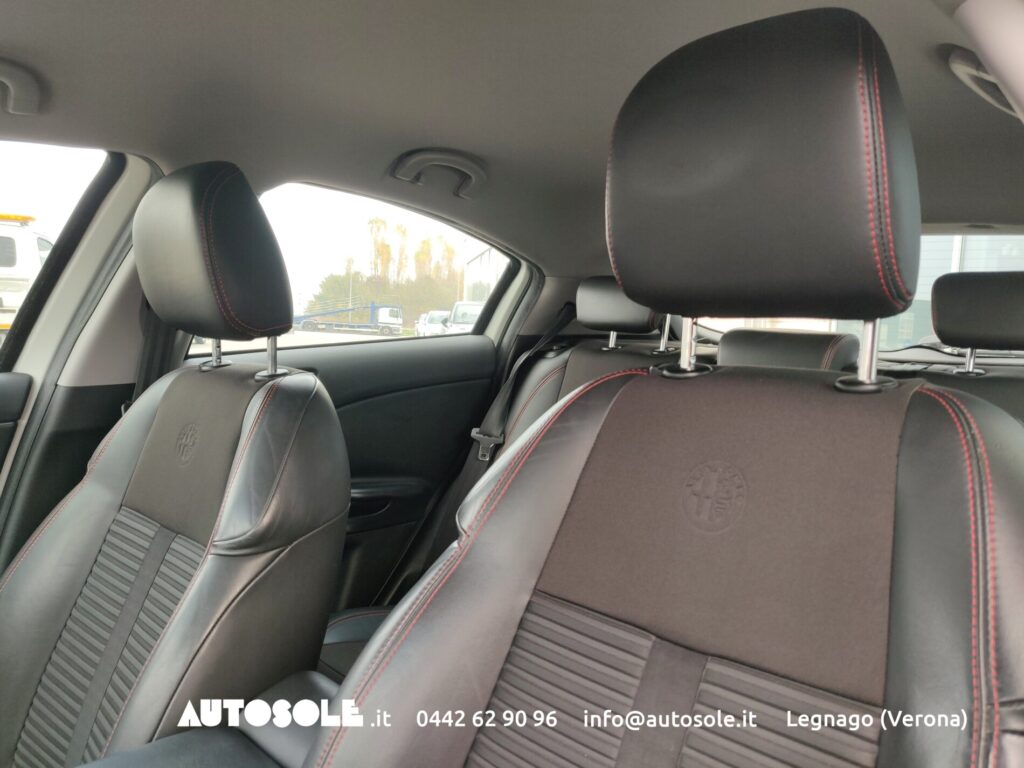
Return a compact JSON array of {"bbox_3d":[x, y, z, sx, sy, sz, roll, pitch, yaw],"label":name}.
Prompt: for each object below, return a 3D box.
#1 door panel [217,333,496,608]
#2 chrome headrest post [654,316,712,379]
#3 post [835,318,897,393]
[{"bbox_3d":[-0.321,0.202,1.629,0.100,0.610,0.790,6,6,42],"label":"door panel"},{"bbox_3d":[0.159,-0.033,0.675,0.049,0.059,0.034,6,6,42],"label":"chrome headrest post"},{"bbox_3d":[0.275,-0.021,0.570,0.044,0.059,0.034,6,6,42],"label":"post"}]

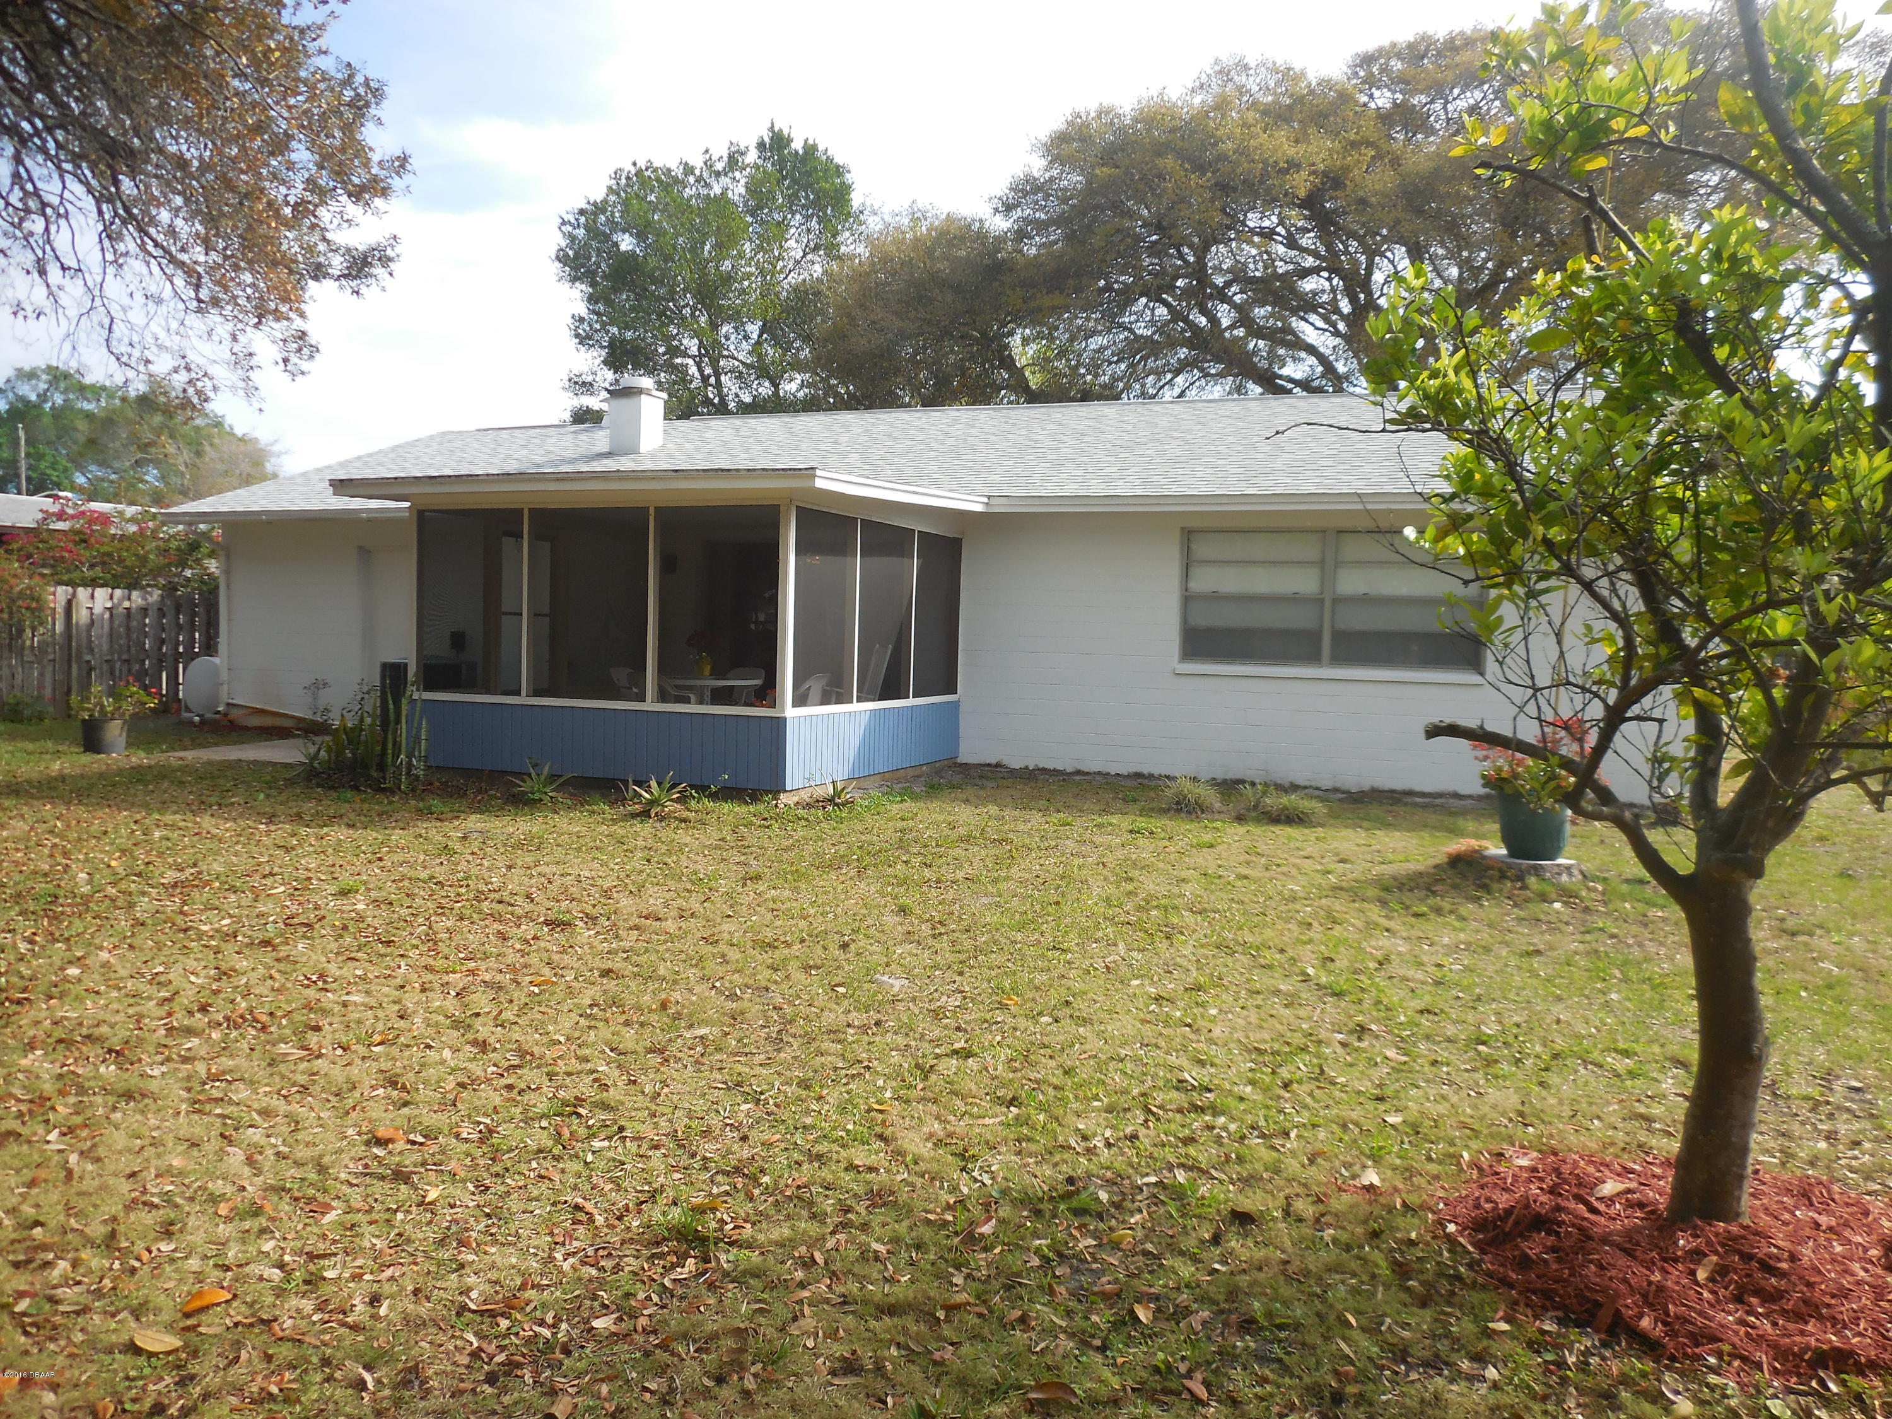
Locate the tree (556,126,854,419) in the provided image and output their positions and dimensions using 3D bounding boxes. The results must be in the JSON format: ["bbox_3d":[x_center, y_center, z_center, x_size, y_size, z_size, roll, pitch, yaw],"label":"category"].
[{"bbox_3d":[-6.008,-7.481,34.163,7.900,13.880,7.700,1,3,-10],"label":"tree"}]

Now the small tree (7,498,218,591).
[{"bbox_3d":[-12.791,-1.636,20.852,2.300,3.225,3.700,3,4,22],"label":"small tree"}]

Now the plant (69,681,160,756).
[{"bbox_3d":[-8.215,0.085,13.500,0.880,0.739,0.780,-1,4,-31],"label":"plant"}]

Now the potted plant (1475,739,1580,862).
[{"bbox_3d":[3.478,0.497,8.150,0.690,0.811,0.650,3,4,23],"label":"potted plant"}]

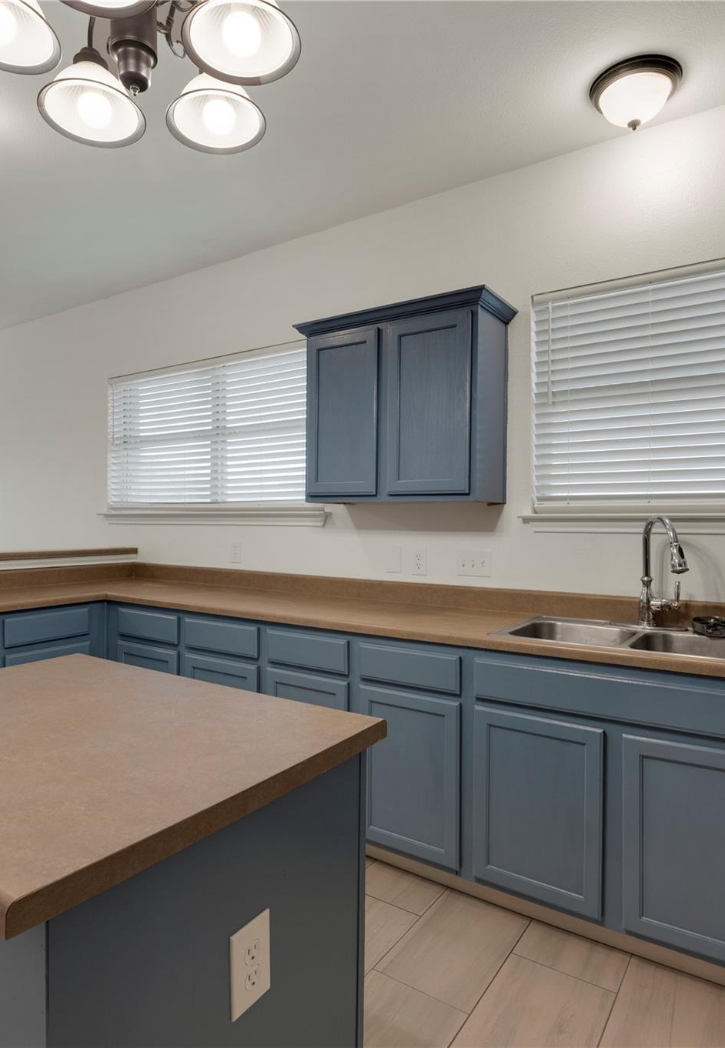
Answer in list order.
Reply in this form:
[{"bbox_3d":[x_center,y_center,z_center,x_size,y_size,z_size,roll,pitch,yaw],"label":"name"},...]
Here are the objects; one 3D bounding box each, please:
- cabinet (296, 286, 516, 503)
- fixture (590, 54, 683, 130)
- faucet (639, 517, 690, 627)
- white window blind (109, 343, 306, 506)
[{"bbox_3d":[0.170,-0.485,2.667,0.911,0.800,0.372,1,0,33],"label":"cabinet"},{"bbox_3d":[0.922,-1.399,2.065,0.285,0.148,0.285,1,0,33],"label":"fixture"},{"bbox_3d":[1.055,0.168,2.095,0.125,0.396,0.270,0,0,1],"label":"faucet"},{"bbox_3d":[-0.939,-0.525,3.653,1.800,0.879,0.055,1,0,33],"label":"white window blind"}]

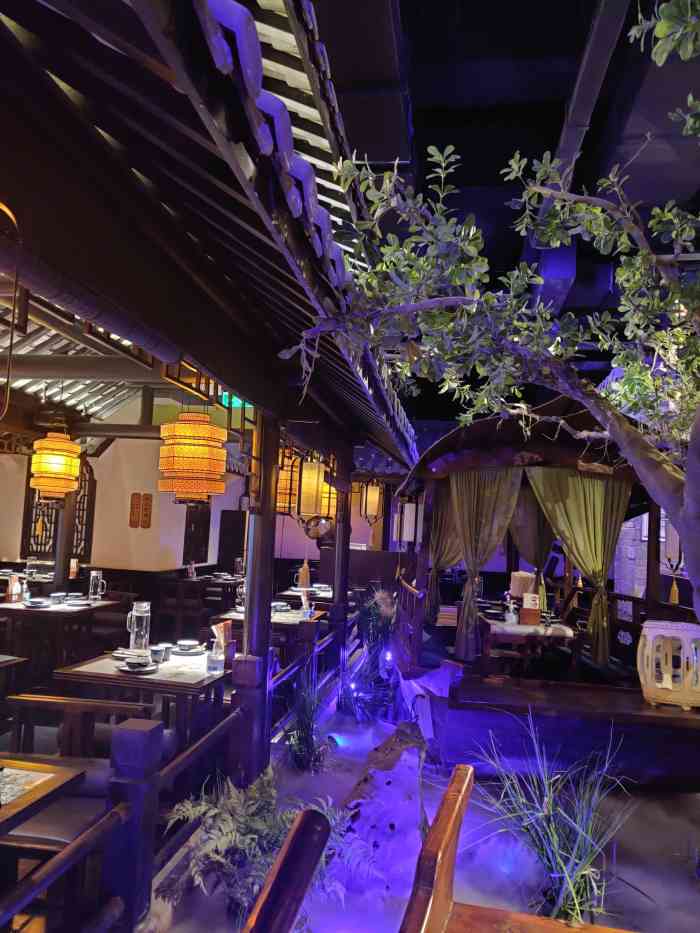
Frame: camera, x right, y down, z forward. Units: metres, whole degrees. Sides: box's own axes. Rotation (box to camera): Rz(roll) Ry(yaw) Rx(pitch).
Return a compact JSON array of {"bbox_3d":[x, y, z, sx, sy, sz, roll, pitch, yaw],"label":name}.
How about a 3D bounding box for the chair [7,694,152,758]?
[{"bbox_3d":[-1.175,1.336,2.776,0.580,0.780,0.480,2,-5,9],"label":"chair"}]

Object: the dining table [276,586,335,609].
[{"bbox_3d":[-0.371,1.838,8.366,0.820,0.750,0.920,2,-5,9],"label":"dining table"}]

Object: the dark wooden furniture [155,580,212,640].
[{"bbox_3d":[-1.972,1.770,8.608,0.570,0.780,0.520,2,-5,9],"label":"dark wooden furniture"}]

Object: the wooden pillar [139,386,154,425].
[{"bbox_3d":[-1.992,-0.598,7.144,0.100,0.400,0.100,2,-5,9],"label":"wooden pillar"}]

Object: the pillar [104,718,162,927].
[{"bbox_3d":[-0.755,1.278,2.506,0.130,0.750,0.135,2,-5,9],"label":"pillar"}]

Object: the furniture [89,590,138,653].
[{"bbox_3d":[-2.317,1.621,6.947,0.530,0.780,0.520,2,-5,9],"label":"furniture"}]

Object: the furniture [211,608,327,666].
[{"bbox_3d":[-0.696,1.657,6.299,0.830,0.750,0.920,2,-5,9],"label":"furniture"}]

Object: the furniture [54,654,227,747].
[{"bbox_3d":[-1.060,1.452,3.966,0.800,0.750,0.930,2,-5,9],"label":"furniture"}]

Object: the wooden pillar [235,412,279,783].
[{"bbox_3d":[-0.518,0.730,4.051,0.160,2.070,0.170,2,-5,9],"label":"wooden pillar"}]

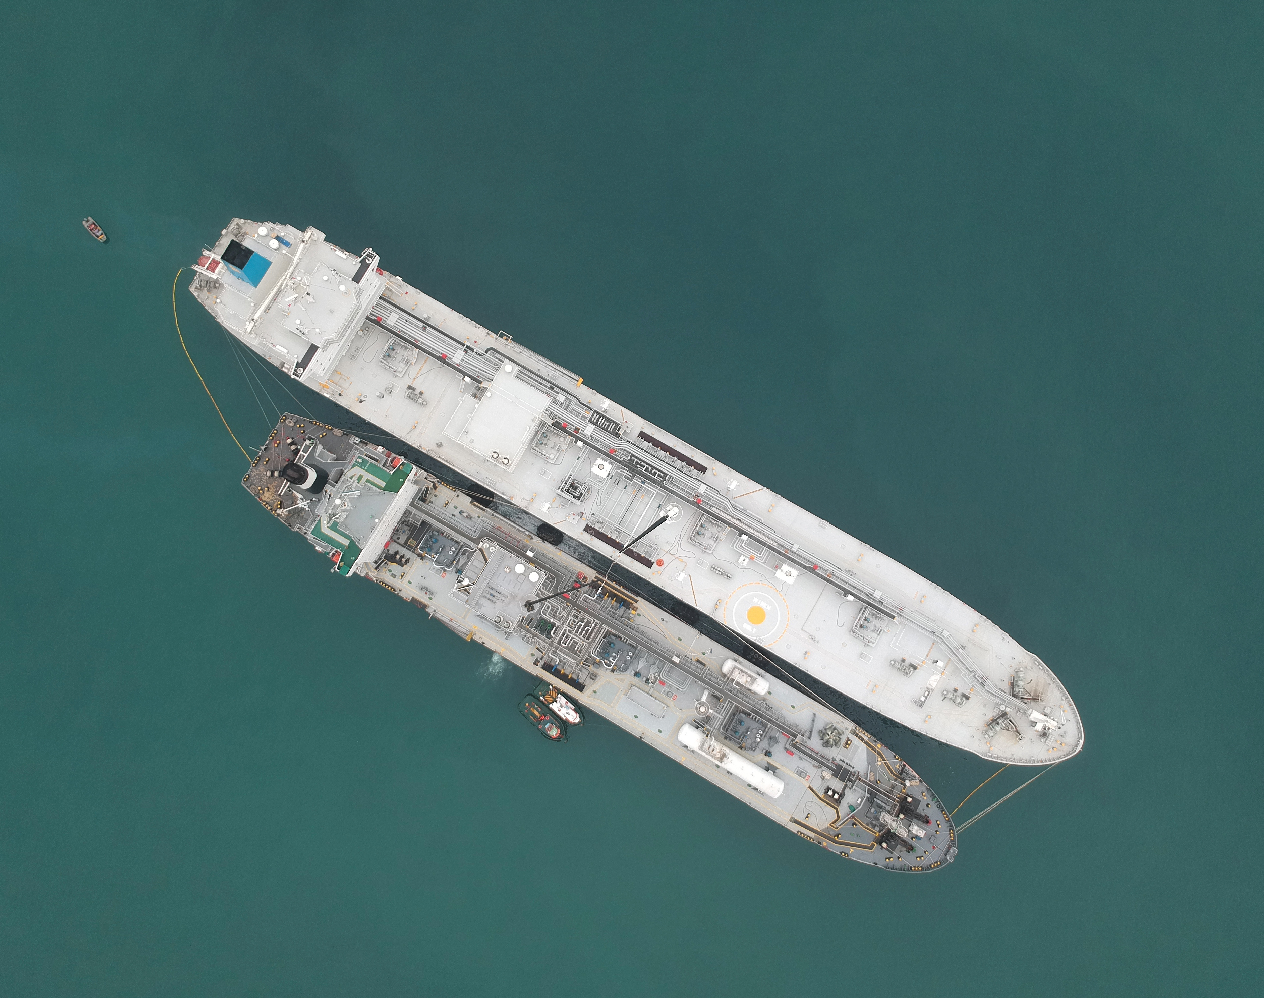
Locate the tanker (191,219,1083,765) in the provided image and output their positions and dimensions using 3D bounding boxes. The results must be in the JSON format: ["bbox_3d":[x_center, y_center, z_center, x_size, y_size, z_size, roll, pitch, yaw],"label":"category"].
[{"bbox_3d":[0.772,-1.226,217.332,230.000,43.000,32.400,30,89,2],"label":"tanker"}]

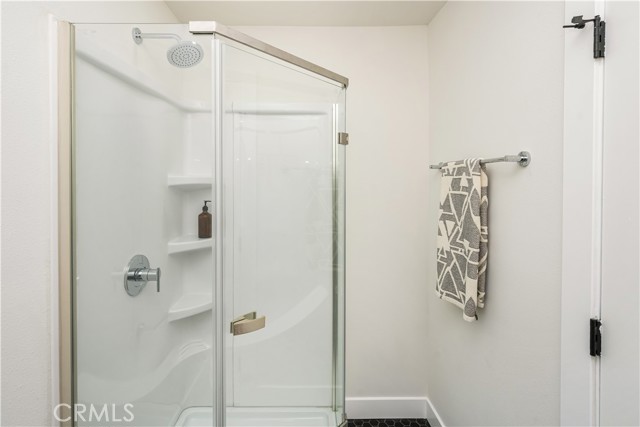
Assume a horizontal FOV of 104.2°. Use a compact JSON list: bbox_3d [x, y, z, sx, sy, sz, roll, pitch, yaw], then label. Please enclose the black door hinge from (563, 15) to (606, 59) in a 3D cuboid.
[{"bbox_3d":[0.680,-0.455,0.640,0.088,0.106,0.034,0,3,-4],"label":"black door hinge"}]

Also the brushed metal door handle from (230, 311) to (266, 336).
[{"bbox_3d":[-0.248,0.381,0.853,0.105,0.046,0.065,-3,4,-45],"label":"brushed metal door handle"}]

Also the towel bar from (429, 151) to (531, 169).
[{"bbox_3d":[0.659,-0.225,1.125,0.080,0.056,0.580,0,8,-4],"label":"towel bar"}]

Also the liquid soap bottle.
[{"bbox_3d":[-0.655,0.034,1.420,0.076,0.211,0.076,0,3,0],"label":"liquid soap bottle"}]

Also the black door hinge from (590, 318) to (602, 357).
[{"bbox_3d":[0.704,0.316,0.635,0.018,0.092,0.024,0,3,-4],"label":"black door hinge"}]

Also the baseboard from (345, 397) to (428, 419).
[{"bbox_3d":[0.400,1.203,1.540,0.540,0.137,0.016,0,3,0],"label":"baseboard"}]

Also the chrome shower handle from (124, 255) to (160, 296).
[{"bbox_3d":[-0.773,0.279,1.110,0.102,0.178,0.174,0,3,-4],"label":"chrome shower handle"}]

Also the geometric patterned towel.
[{"bbox_3d":[0.622,0.088,1.110,0.065,0.635,0.280,0,3,-4],"label":"geometric patterned towel"}]

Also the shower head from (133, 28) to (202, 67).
[{"bbox_3d":[-0.685,-0.768,1.135,0.315,0.170,0.165,0,3,-4],"label":"shower head"}]

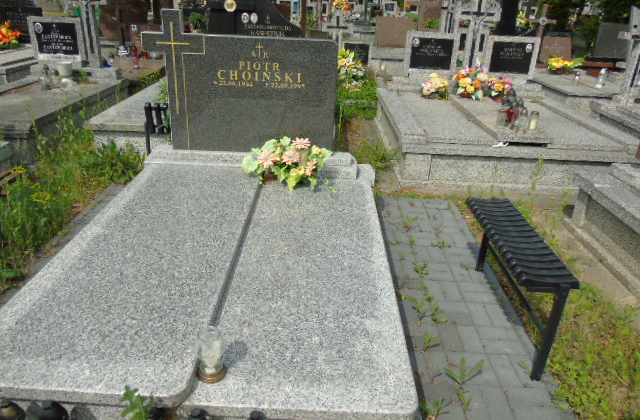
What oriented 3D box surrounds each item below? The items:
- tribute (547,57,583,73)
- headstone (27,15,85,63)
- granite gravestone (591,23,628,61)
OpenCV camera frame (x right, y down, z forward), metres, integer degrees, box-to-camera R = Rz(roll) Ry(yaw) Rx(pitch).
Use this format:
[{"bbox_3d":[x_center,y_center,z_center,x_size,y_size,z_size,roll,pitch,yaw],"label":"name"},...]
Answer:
[{"bbox_3d":[4.040,-2.351,7.648,0.520,0.250,0.360,2,26,0],"label":"tribute"},{"bbox_3d":[-3.479,-2.245,6.121,0.660,0.580,0.120,2,23,0],"label":"headstone"},{"bbox_3d":[5.648,-3.253,8.914,0.720,0.700,0.120,2,19,0],"label":"granite gravestone"}]

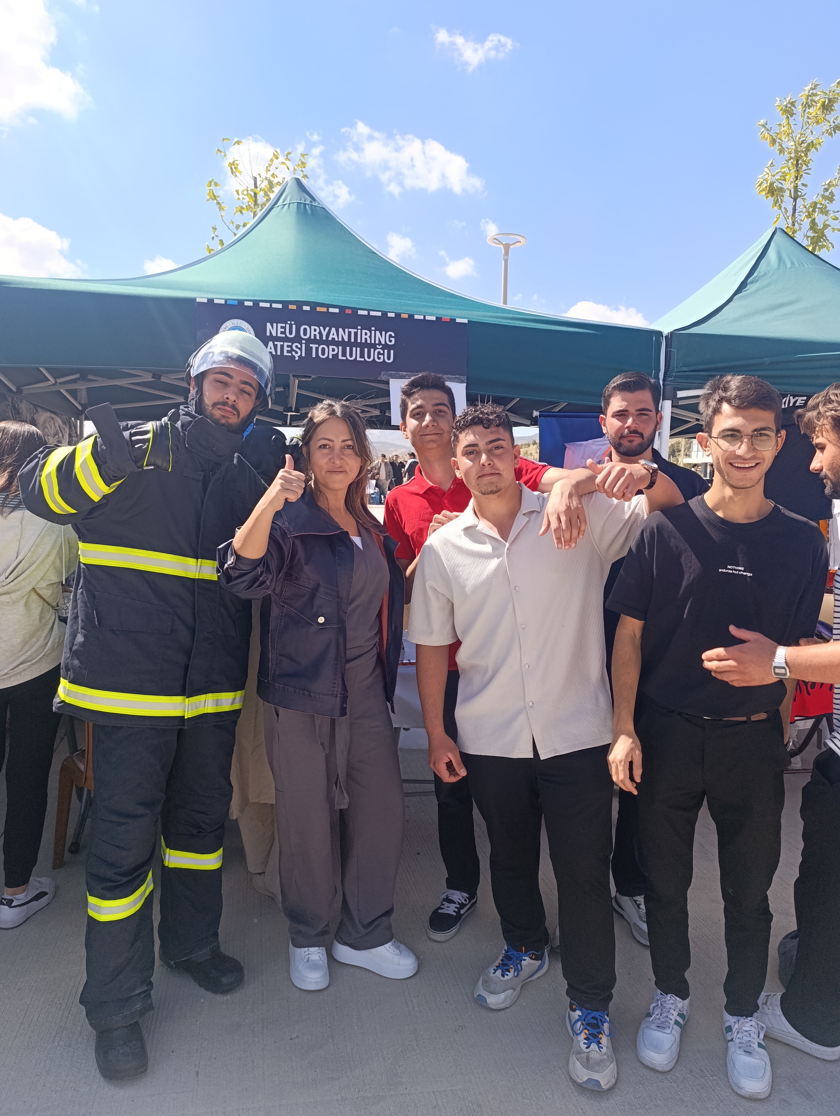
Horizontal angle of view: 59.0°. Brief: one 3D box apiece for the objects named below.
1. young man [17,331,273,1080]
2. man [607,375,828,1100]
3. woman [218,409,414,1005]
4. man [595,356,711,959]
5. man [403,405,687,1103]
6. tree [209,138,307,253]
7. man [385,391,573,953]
[{"bbox_3d":[-0.732,0.355,2.004,0.700,1.860,0.540,-2,7,-25],"label":"young man"},{"bbox_3d":[0.741,0.442,1.889,0.520,1.770,0.350,3,7,17],"label":"man"},{"bbox_3d":[-0.309,0.425,2.171,0.550,1.700,0.420,-1,7,-22],"label":"woman"},{"bbox_3d":[0.713,0.341,2.472,0.500,1.840,0.340,2,6,7],"label":"man"},{"bbox_3d":[0.306,0.453,2.032,0.660,1.700,0.500,3,7,13],"label":"man"},{"bbox_3d":[-1.617,-1.667,7.364,1.200,4.650,1.200,1,6,0],"label":"tree"},{"bbox_3d":[0.193,0.349,2.403,0.620,1.820,0.480,2,6,6],"label":"man"}]

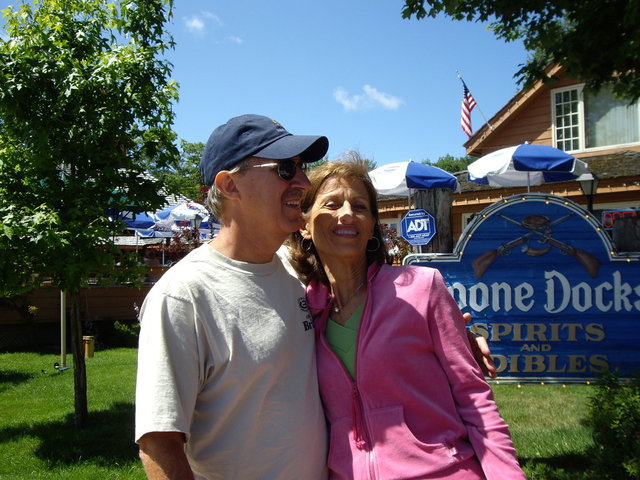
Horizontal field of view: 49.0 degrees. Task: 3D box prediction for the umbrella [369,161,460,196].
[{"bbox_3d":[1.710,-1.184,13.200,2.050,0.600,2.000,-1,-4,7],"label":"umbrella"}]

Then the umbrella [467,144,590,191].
[{"bbox_3d":[3.493,-1.310,11.800,2.050,0.600,2.000,-2,-4,17],"label":"umbrella"}]

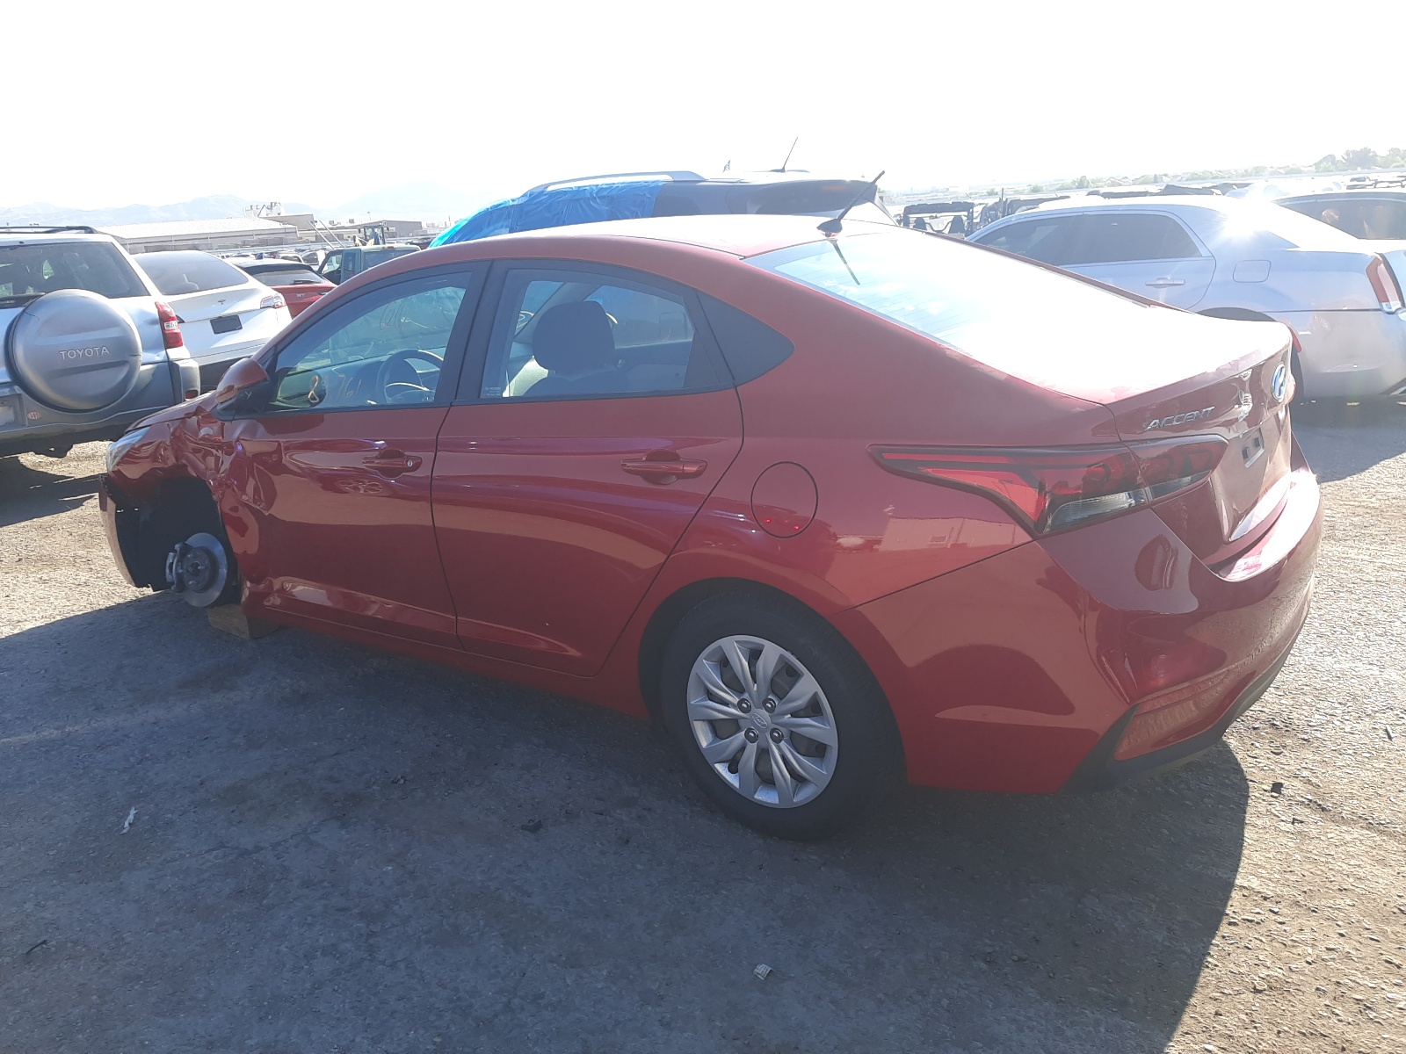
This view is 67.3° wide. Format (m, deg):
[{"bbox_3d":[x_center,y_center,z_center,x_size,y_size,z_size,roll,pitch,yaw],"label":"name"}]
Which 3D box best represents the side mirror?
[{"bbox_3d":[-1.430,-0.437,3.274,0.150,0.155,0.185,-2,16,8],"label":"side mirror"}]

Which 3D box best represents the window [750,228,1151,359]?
[{"bbox_3d":[0.679,-0.628,2.705,0.810,0.090,1.220,29,31,27],"label":"window"}]

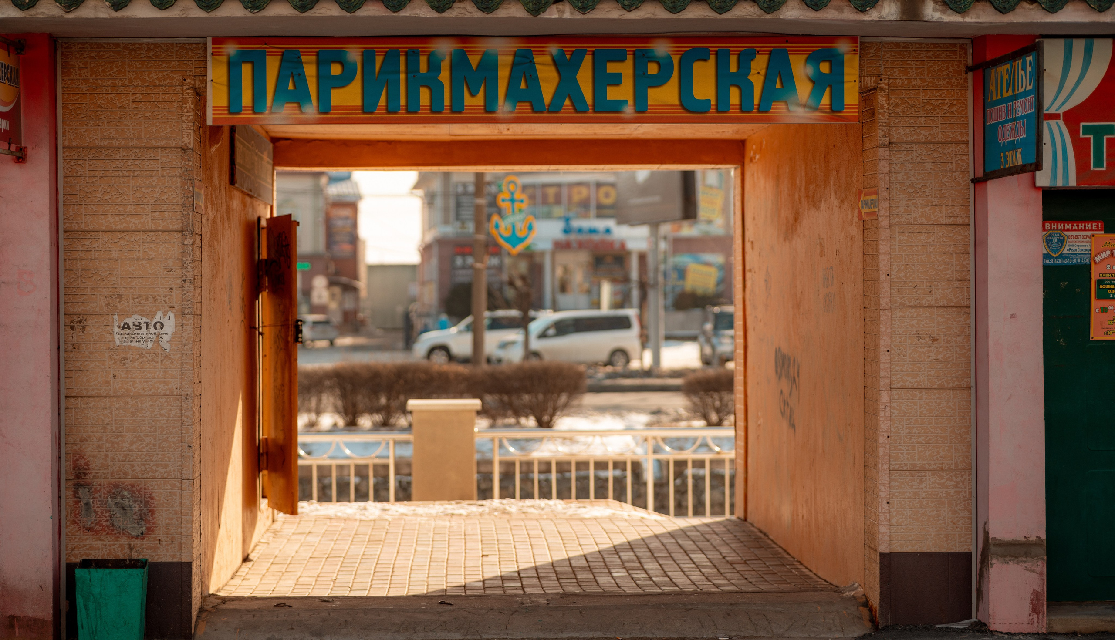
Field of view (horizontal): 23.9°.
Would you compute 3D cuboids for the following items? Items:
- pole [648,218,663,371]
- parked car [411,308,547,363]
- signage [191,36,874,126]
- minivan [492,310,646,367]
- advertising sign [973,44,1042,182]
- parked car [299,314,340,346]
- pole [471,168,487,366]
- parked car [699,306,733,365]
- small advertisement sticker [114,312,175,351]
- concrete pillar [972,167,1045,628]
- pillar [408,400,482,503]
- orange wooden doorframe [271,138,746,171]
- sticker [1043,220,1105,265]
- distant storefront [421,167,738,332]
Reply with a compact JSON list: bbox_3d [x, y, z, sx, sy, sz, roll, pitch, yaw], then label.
[{"bbox_3d":[2.914,-0.693,79.000,0.330,4.400,0.330,0,0,-3],"label":"pole"},{"bbox_3d":[-2.504,0.558,86.500,4.600,1.780,1.800,0,0,-7],"label":"parked car"},{"bbox_3d":[-0.109,-1.099,12.105,3.000,0.404,0.030,-1,1,-3],"label":"signage"},{"bbox_3d":[0.333,0.596,83.800,4.650,1.840,1.700,0,0,-15],"label":"minivan"},{"bbox_3d":[1.957,-0.887,11.407,0.040,0.530,1.240,-1,1,-3],"label":"advertising sign"},{"bbox_3d":[-13.166,0.567,137.000,1.720,1.580,4.300,0,0,-35],"label":"parked car"},{"bbox_3d":[-1.922,-2.780,62.961,0.320,8.500,0.320,0,1,0],"label":"pole"},{"bbox_3d":[5.313,0.493,80.500,1.780,1.860,4.500,-1,1,-2],"label":"parked car"},{"bbox_3d":[-1.894,0.052,12.071,0.286,0.182,0.010,-1,1,-3],"label":"small advertisement sticker"},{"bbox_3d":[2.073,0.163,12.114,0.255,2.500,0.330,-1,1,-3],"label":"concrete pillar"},{"bbox_3d":[-1.053,1.272,24.400,0.690,1.080,0.660,0,0,-3],"label":"pillar"},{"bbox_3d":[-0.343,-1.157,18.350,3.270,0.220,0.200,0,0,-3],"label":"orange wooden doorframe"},{"bbox_3d":[2.443,-0.364,12.452,0.292,0.210,0.010,-1,1,-3],"label":"sticker"},{"bbox_3d":[1.226,-3.334,105.876,14.000,8.000,7.000,-1,1,-3],"label":"distant storefront"}]

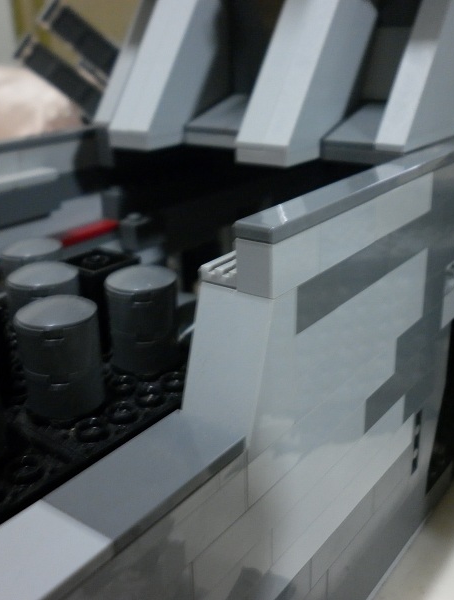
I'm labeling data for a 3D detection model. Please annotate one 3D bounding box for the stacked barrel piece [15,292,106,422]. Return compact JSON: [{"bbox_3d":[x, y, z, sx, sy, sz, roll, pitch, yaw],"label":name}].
[{"bbox_3d":[-0.033,0.012,0.131,0.016,0.021,0.016,-1,22,1],"label":"stacked barrel piece"}]

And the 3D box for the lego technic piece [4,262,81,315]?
[{"bbox_3d":[-0.042,0.003,0.151,0.016,0.022,0.016,14,26,35],"label":"lego technic piece"}]

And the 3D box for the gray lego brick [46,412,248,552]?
[{"bbox_3d":[-0.012,0.028,0.105,0.016,0.003,0.032,14,26,35],"label":"gray lego brick"}]

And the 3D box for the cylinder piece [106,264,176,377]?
[{"bbox_3d":[-0.019,0.003,0.147,0.016,0.022,0.016,14,26,35],"label":"cylinder piece"}]

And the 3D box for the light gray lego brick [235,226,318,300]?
[{"bbox_3d":[0.009,-0.008,0.116,0.008,0.010,0.016,14,26,34],"label":"light gray lego brick"}]

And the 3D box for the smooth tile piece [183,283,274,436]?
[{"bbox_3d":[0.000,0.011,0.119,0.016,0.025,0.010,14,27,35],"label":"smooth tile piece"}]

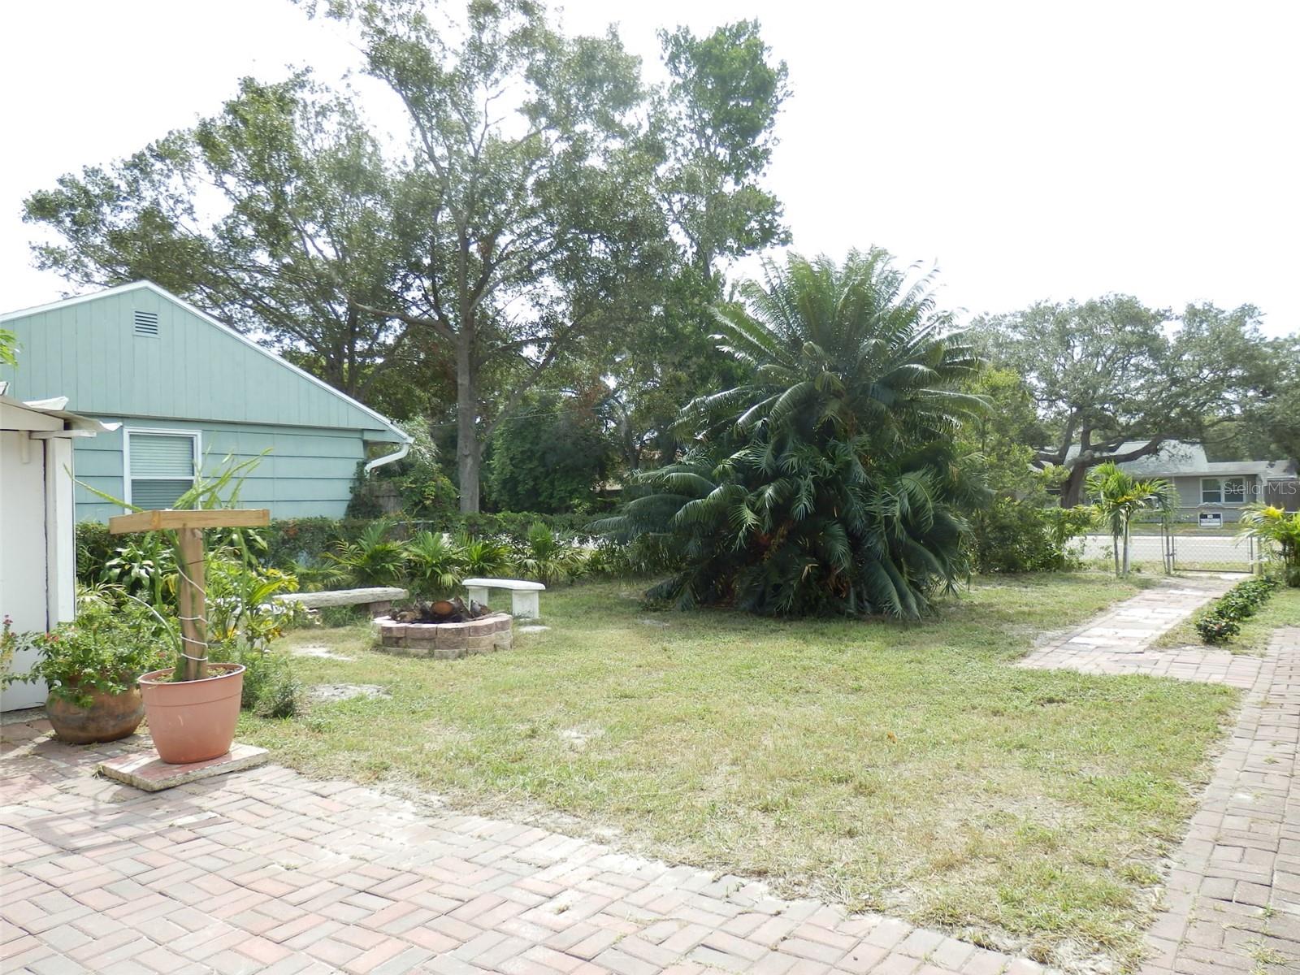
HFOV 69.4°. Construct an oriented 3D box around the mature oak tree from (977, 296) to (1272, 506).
[{"bbox_3d":[17.195,-2.600,34.000,10.400,8.200,10.000,-1,-1,27],"label":"mature oak tree"}]

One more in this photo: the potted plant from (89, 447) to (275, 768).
[{"bbox_3d":[-2.533,0.631,5.030,0.950,1.620,0.800,-1,-1,-27],"label":"potted plant"}]

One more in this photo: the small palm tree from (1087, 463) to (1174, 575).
[{"bbox_3d":[7.888,0.506,15.400,1.450,1.880,1.400,-1,-1,27],"label":"small palm tree"}]

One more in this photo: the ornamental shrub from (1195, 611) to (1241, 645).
[{"bbox_3d":[5.184,1.260,8.580,0.420,0.280,0.420,-1,-1,31],"label":"ornamental shrub"}]

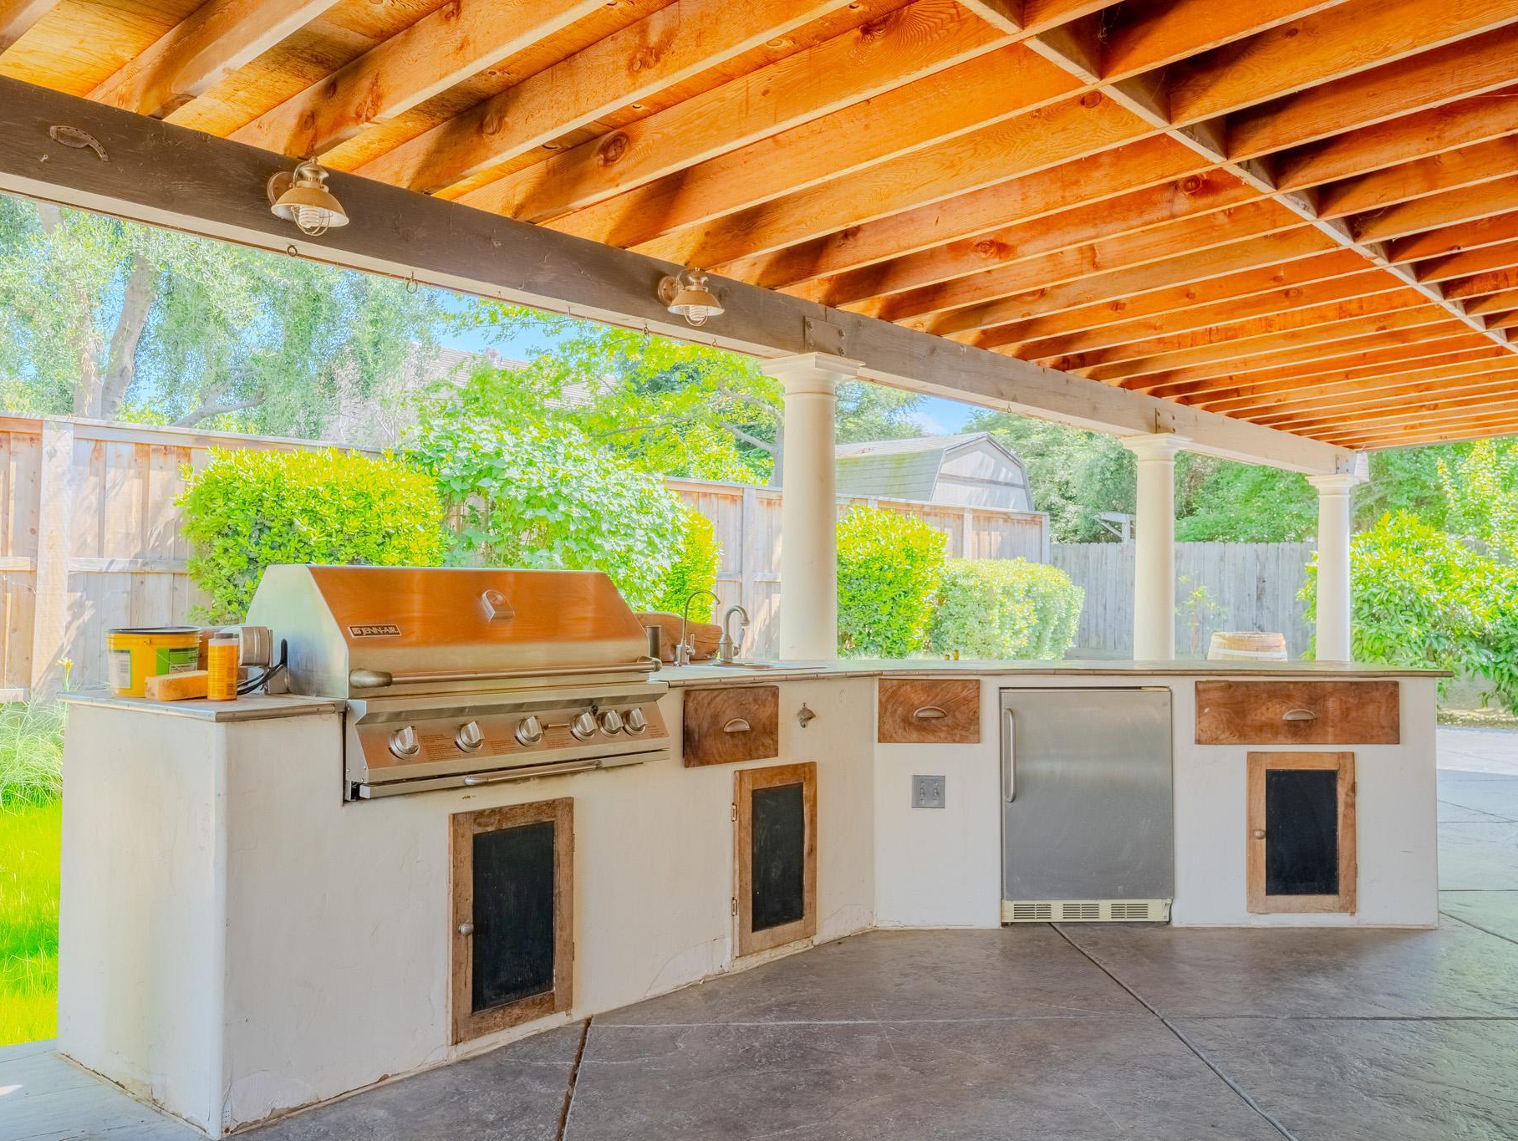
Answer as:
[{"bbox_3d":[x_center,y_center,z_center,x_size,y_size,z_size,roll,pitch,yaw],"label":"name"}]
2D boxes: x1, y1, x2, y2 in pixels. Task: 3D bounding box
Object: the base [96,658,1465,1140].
[{"bbox_3d":[0.243,0.807,4.434,4.652,0.900,1.743,1,-2,-27],"label":"base"}]

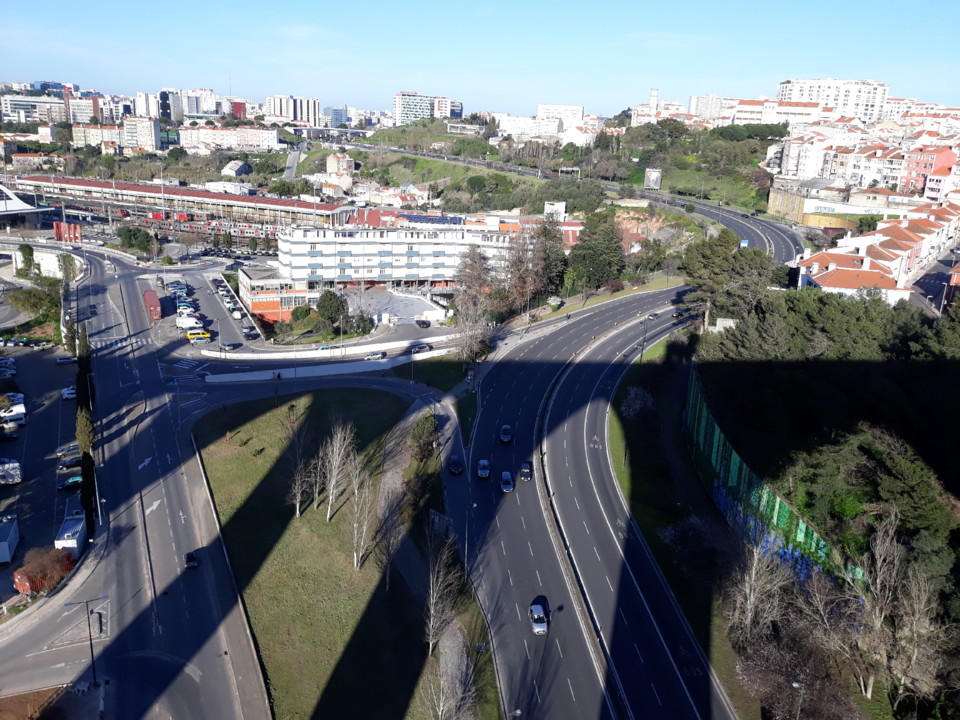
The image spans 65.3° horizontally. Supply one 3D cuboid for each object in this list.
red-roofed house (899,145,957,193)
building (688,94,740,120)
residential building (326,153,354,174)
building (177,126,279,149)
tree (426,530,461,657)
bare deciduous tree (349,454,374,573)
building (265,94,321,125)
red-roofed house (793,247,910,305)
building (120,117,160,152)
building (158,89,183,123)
[{"bbox_3d":[173.000,-73.688,290.000,11.000,18.000,14.000,-3,18,-17],"label":"red-roofed house"},{"bbox_3d":[240.572,-257.686,770.000,48.000,27.000,15.000,6,18,12],"label":"building"},{"bbox_3d":[-84.490,-118.700,452.610,8.600,12.230,13.000,13,19,33],"label":"residential building"},{"bbox_3d":[-195.692,-174.623,588.000,73.000,17.000,12.000,-1,18,-11],"label":"building"},{"bbox_3d":[-3.820,24.550,78.350,3.860,14.500,3.860,2,16,0],"label":"tree"},{"bbox_3d":[-14.510,18.730,91.690,3.090,15.490,3.090,2,16,0],"label":"bare deciduous tree"},{"bbox_3d":[-224.004,-301.776,905.000,60.000,33.000,18.000,-3,18,-17],"label":"building"},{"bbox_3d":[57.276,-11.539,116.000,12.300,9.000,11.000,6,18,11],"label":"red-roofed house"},{"bbox_3d":[-282.624,-187.709,624.000,24.000,28.000,13.000,1,18,-4],"label":"building"},{"bbox_3d":[-333.170,-273.710,810.770,13.000,34.590,22.000,5,16,8],"label":"building"}]

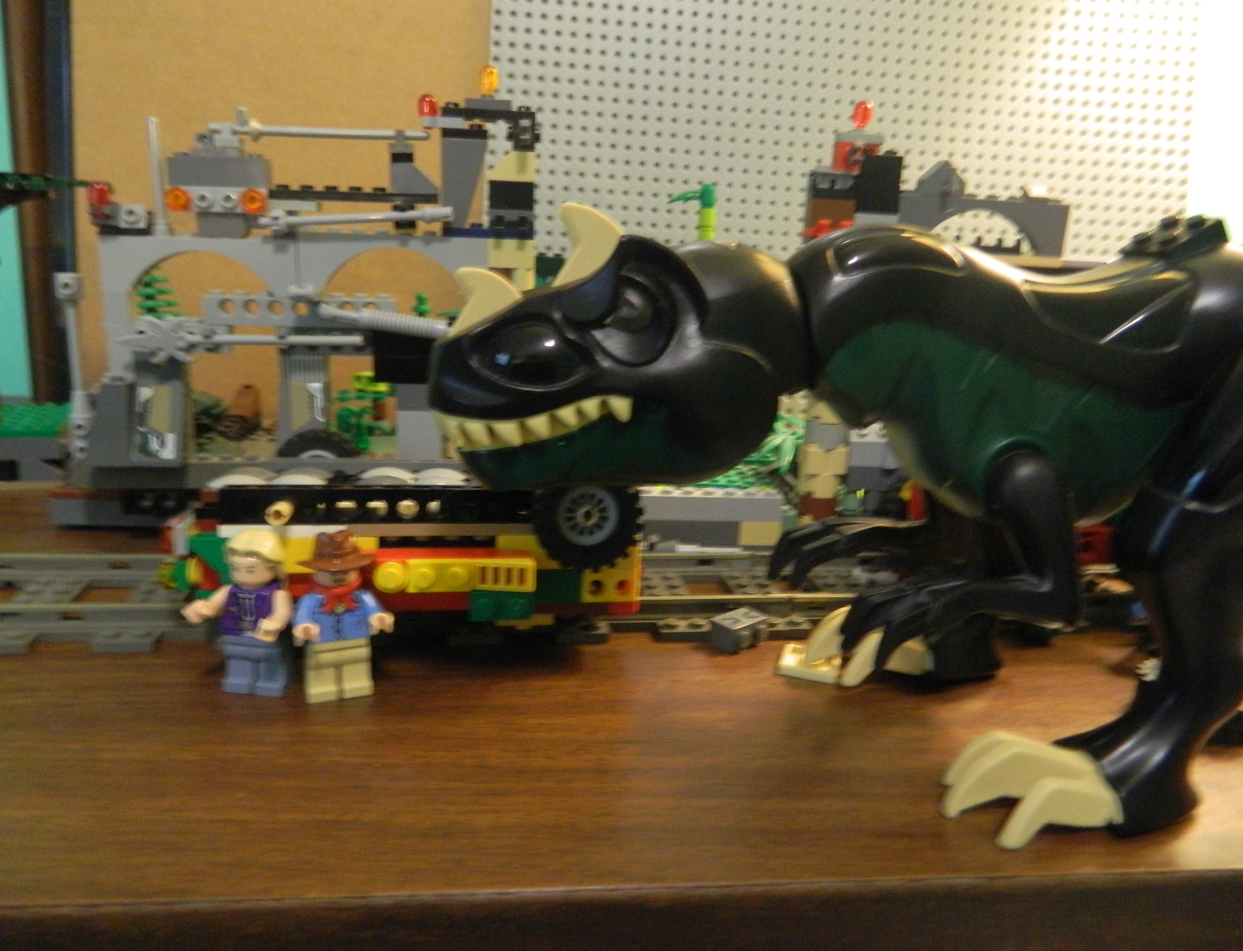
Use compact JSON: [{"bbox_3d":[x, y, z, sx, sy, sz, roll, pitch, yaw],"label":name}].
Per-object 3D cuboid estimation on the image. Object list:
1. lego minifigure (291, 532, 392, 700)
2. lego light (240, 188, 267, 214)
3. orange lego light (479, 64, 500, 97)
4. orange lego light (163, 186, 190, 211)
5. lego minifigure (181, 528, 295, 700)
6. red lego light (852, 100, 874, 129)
[{"bbox_3d":[-0.070,0.035,0.228,0.024,0.043,0.019,-3,16,-19],"label":"lego minifigure"},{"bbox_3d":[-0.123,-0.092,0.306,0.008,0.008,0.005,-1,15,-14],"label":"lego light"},{"bbox_3d":[-0.045,-0.135,0.314,0.006,0.010,0.006,0,15,-9],"label":"orange lego light"},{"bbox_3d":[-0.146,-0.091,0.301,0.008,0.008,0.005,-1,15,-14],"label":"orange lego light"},{"bbox_3d":[-0.092,0.035,0.226,0.024,0.042,0.020,4,15,5],"label":"lego minifigure"},{"bbox_3d":[0.085,-0.127,0.324,0.006,0.010,0.006,5,15,-10],"label":"red lego light"}]

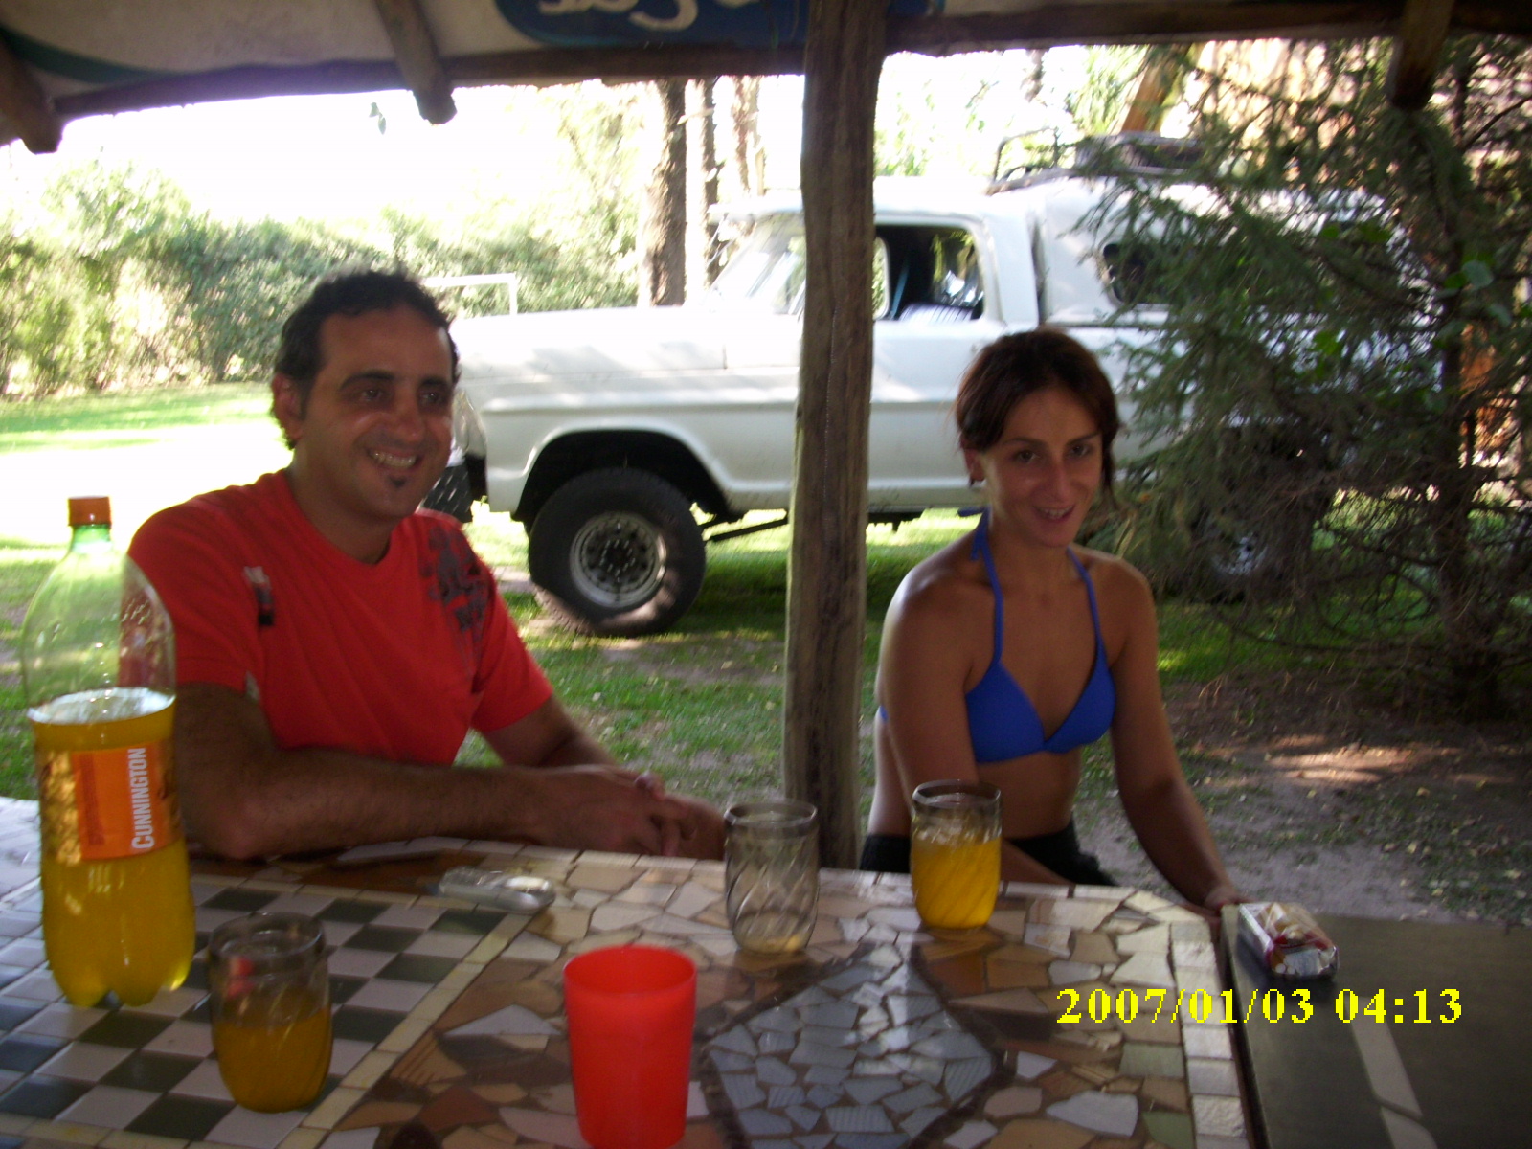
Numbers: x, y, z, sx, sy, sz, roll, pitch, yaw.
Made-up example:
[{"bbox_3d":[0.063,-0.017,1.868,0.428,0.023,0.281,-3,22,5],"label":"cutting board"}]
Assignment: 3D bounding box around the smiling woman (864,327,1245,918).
[{"bbox_3d":[0.296,0.351,1.496,0.470,1.220,0.740,-5,11,-30],"label":"smiling woman"}]

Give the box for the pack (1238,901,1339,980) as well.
[{"bbox_3d":[0.443,0.309,1.170,0.055,0.022,0.085,1,9,2],"label":"pack"}]

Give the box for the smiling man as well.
[{"bbox_3d":[-0.303,0.335,1.403,0.550,1.270,0.760,-9,13,-44],"label":"smiling man"}]

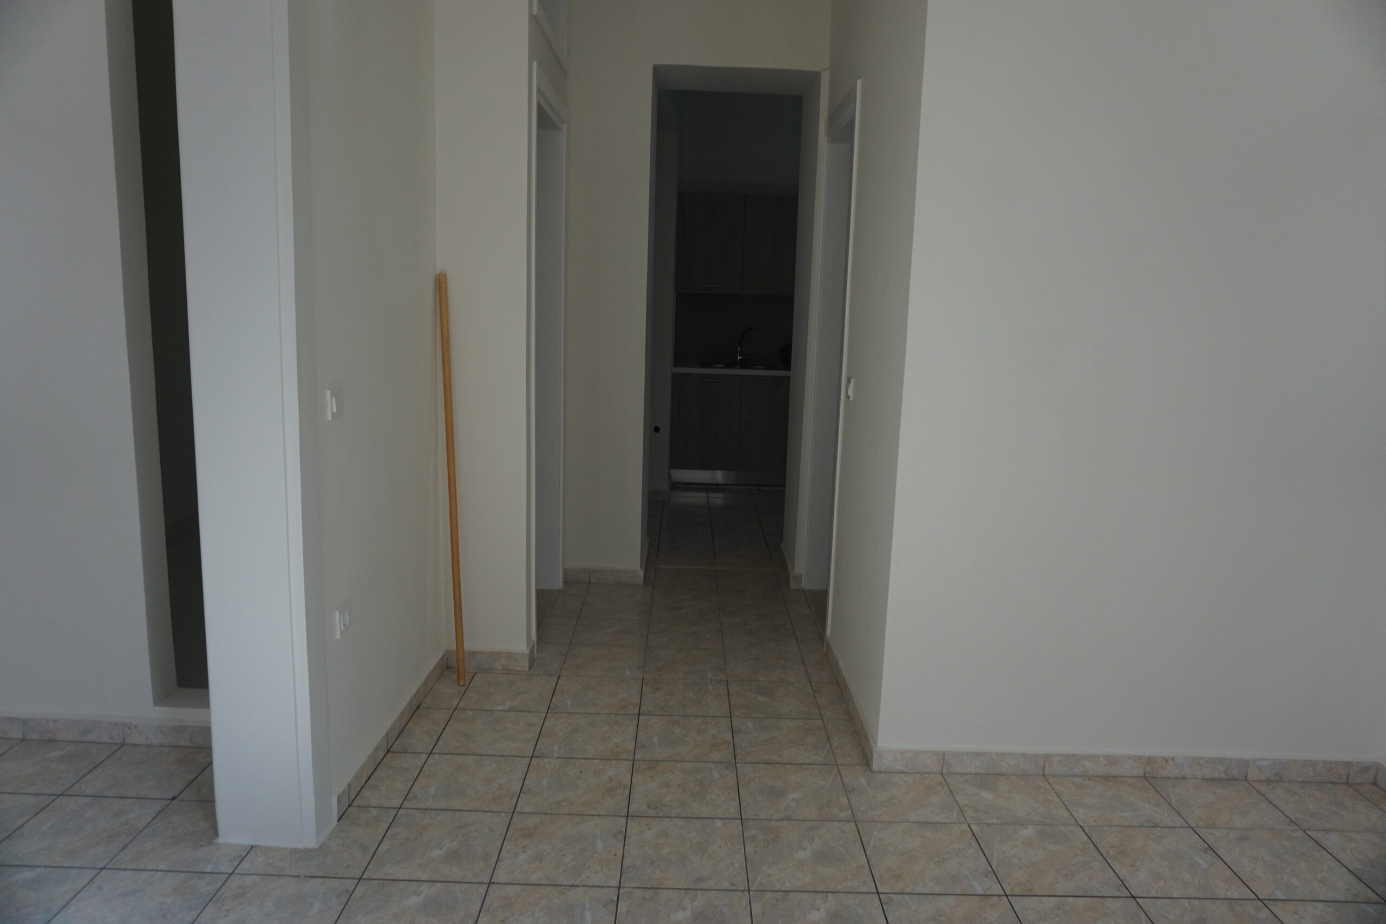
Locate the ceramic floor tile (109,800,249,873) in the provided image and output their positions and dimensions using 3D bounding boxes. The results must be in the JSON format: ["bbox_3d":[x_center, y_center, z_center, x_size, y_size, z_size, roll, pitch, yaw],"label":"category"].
[{"bbox_3d":[-1.249,0.950,2.341,0.307,0.011,0.307,2,10,-1],"label":"ceramic floor tile"}]

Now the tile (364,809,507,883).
[{"bbox_3d":[-0.676,1.035,2.489,0.323,0.010,0.323,2,10,-1],"label":"tile"}]

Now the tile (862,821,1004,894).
[{"bbox_3d":[0.631,1.074,2.505,0.323,0.010,0.323,2,10,-1],"label":"tile"}]

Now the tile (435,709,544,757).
[{"bbox_3d":[-0.641,0.868,2.950,0.307,0.011,0.307,2,10,-1],"label":"tile"}]

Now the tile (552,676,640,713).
[{"bbox_3d":[-0.359,0.881,3.492,0.327,0.010,0.327,2,10,-1],"label":"tile"}]

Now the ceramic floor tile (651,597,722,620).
[{"bbox_3d":[-0.033,0.714,4.434,0.326,0.010,0.326,2,10,-1],"label":"ceramic floor tile"}]

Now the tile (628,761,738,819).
[{"bbox_3d":[-0.024,0.999,2.819,0.323,0.010,0.323,2,10,-1],"label":"tile"}]

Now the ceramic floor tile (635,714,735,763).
[{"bbox_3d":[-0.027,0.942,3.141,0.323,0.010,0.323,2,10,-1],"label":"ceramic floor tile"}]

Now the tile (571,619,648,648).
[{"bbox_3d":[-0.364,0.767,4.141,0.327,0.010,0.327,2,10,-1],"label":"tile"}]

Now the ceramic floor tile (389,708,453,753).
[{"bbox_3d":[-0.920,0.920,3.159,0.134,0.010,0.327,2,10,-1],"label":"ceramic floor tile"}]

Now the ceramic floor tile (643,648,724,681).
[{"bbox_3d":[-0.031,0.830,3.785,0.323,0.010,0.323,2,10,-1],"label":"ceramic floor tile"}]

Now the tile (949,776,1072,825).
[{"bbox_3d":[0.956,1.031,2.812,0.323,0.010,0.284,2,10,-1],"label":"tile"}]

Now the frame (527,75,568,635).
[{"bbox_3d":[-0.682,-0.411,4.030,0.150,2.303,1.020,2,10,-1],"label":"frame"}]

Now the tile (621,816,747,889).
[{"bbox_3d":[-0.021,1.060,2.491,0.326,0.010,0.326,2,10,-1],"label":"tile"}]

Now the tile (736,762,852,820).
[{"bbox_3d":[0.305,1.017,2.850,0.327,0.010,0.327,2,10,-1],"label":"tile"}]

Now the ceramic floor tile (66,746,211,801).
[{"bbox_3d":[-1.557,0.888,2.642,0.307,0.011,0.301,2,10,-1],"label":"ceramic floor tile"}]

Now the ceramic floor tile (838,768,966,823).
[{"bbox_3d":[0.629,1.018,2.827,0.323,0.010,0.323,2,10,-1],"label":"ceramic floor tile"}]

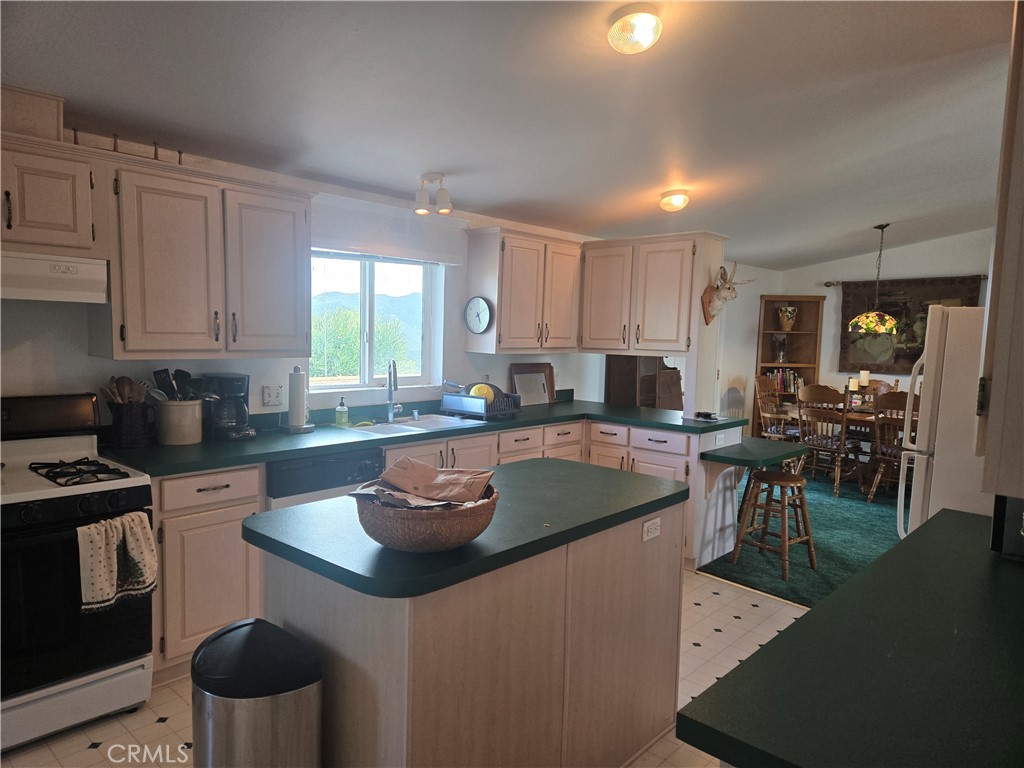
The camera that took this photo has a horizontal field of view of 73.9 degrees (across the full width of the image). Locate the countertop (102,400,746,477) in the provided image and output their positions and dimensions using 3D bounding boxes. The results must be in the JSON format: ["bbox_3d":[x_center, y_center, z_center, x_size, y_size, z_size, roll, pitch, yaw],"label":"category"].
[{"bbox_3d":[-0.126,0.284,3.891,1.521,0.043,3.554,5,6,42],"label":"countertop"}]

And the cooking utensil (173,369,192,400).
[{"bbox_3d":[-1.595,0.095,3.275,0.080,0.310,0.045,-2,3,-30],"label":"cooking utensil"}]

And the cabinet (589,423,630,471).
[{"bbox_3d":[0.844,0.642,4.896,0.350,0.782,0.575,5,6,42],"label":"cabinet"}]

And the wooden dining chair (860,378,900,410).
[{"bbox_3d":[3.765,0.471,7.264,0.480,1.045,0.560,5,6,42],"label":"wooden dining chair"}]

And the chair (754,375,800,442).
[{"bbox_3d":[2.952,0.452,7.329,0.570,1.040,0.560,5,6,42],"label":"chair"}]

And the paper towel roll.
[{"bbox_3d":[-1.169,0.080,3.708,0.100,0.308,0.100,1,4,0],"label":"paper towel roll"}]

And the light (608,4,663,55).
[{"bbox_3d":[0.448,-1.290,2.476,0.197,0.100,0.197,-6,-2,0],"label":"light"}]

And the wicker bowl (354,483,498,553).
[{"bbox_3d":[-0.223,0.355,1.804,0.372,0.128,0.372,1,4,0],"label":"wicker bowl"}]

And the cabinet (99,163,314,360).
[{"bbox_3d":[-1.455,-0.534,3.248,0.315,0.808,0.923,5,6,42],"label":"cabinet"}]

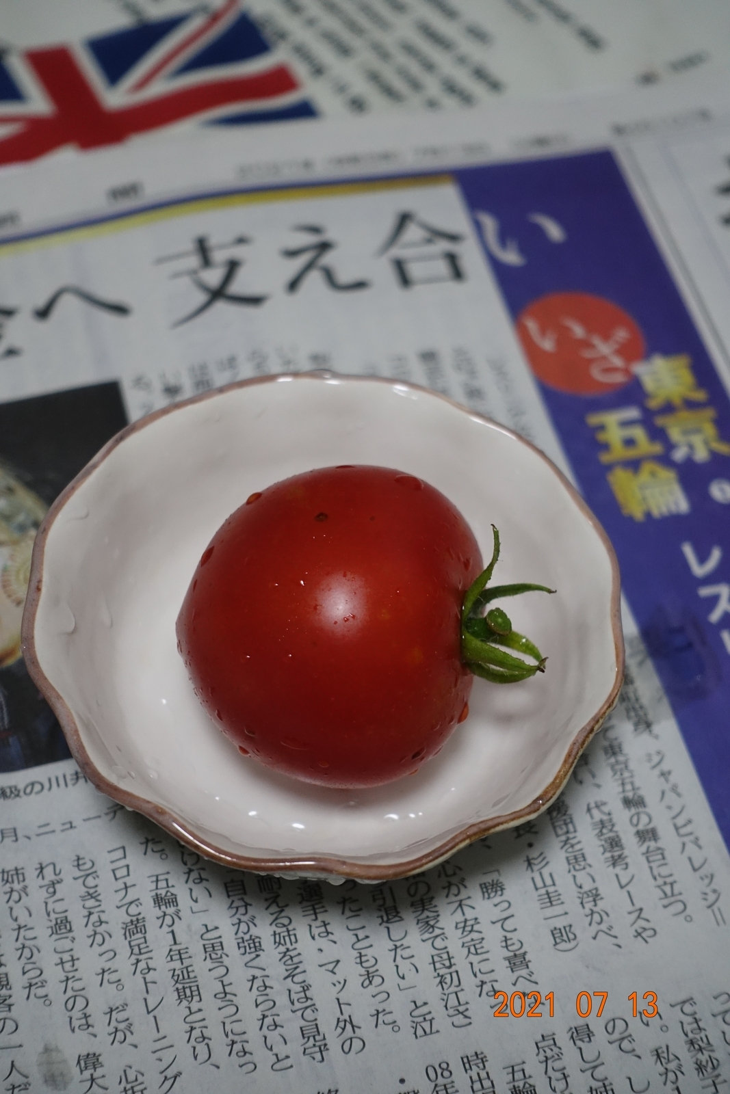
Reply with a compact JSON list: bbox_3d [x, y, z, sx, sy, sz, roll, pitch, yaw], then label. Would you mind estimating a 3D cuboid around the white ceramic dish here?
[{"bbox_3d":[-0.006,0.014,0.316,0.086,0.026,0.086,1,56,-2],"label":"white ceramic dish"}]

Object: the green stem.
[{"bbox_3d":[0.019,0.008,0.290,0.015,0.017,0.021,2,92,28],"label":"green stem"}]

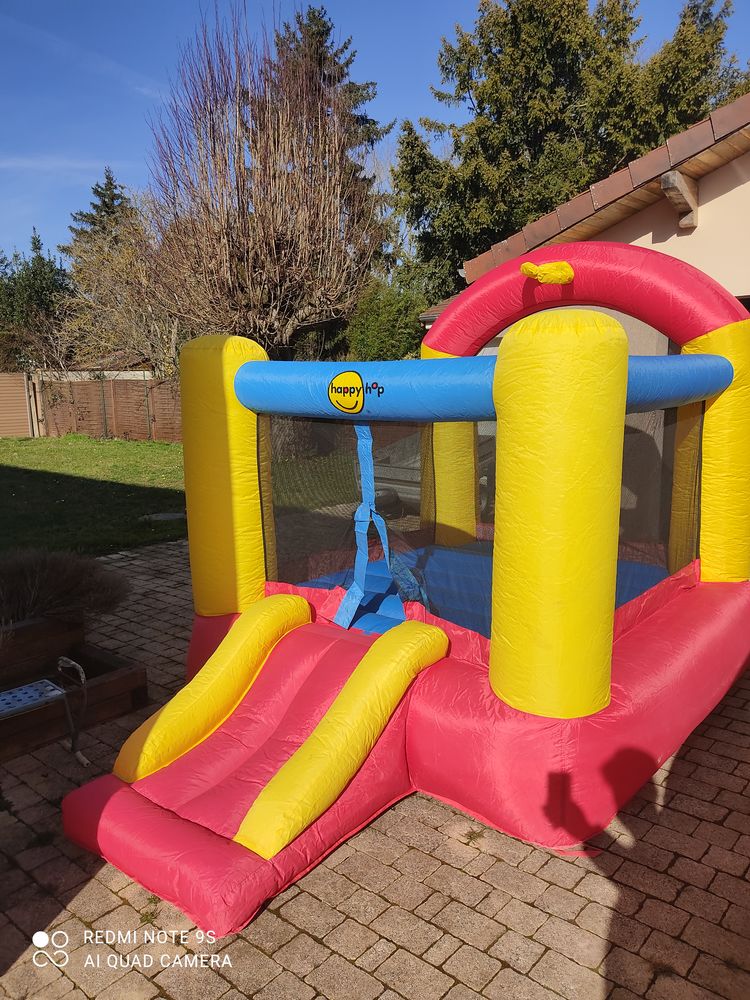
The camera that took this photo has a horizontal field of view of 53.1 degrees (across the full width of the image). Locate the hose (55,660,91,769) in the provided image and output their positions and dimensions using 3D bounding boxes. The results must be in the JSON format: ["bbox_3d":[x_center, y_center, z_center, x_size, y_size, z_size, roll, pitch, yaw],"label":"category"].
[{"bbox_3d":[-1.269,0.875,3.160,0.190,0.370,0.120,7,12,39],"label":"hose"}]

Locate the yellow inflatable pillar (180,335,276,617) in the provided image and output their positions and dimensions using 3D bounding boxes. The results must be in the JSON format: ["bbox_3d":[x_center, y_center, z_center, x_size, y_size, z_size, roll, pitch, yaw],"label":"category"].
[{"bbox_3d":[-0.717,-0.135,3.706,0.426,1.326,0.426,0,9,0],"label":"yellow inflatable pillar"}]

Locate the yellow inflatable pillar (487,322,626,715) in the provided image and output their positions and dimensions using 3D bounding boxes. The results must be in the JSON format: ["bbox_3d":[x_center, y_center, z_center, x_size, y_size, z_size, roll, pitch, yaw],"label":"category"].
[{"bbox_3d":[0.625,0.038,2.597,0.426,1.326,0.426,7,12,39],"label":"yellow inflatable pillar"}]

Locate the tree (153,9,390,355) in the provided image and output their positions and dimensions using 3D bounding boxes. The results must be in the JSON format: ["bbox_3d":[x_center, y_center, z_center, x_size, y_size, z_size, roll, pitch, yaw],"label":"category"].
[{"bbox_3d":[-1.978,-4.676,13.862,4.355,7.845,4.138,0,9,0],"label":"tree"}]

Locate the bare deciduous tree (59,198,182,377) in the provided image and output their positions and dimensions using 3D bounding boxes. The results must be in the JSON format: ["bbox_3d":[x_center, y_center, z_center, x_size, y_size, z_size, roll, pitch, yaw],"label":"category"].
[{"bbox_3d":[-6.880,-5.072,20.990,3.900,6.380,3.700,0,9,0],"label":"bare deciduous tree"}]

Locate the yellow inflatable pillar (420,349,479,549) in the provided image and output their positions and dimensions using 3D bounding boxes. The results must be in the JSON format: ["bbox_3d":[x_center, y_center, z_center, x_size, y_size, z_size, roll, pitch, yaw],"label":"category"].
[{"bbox_3d":[0.540,-0.396,5.203,0.410,1.333,0.410,0,9,0],"label":"yellow inflatable pillar"}]

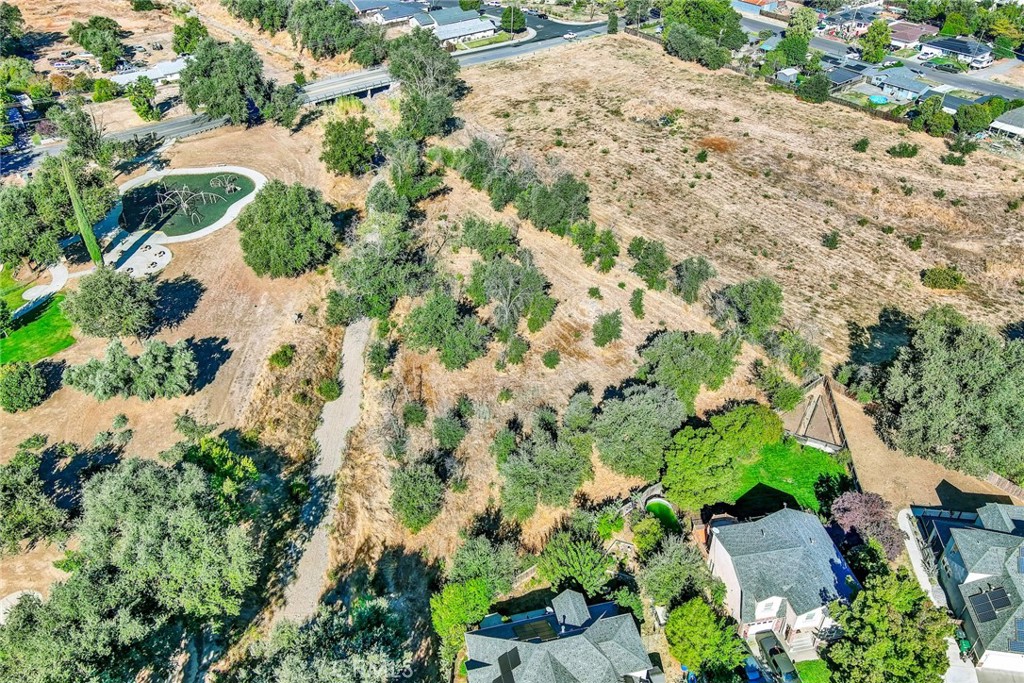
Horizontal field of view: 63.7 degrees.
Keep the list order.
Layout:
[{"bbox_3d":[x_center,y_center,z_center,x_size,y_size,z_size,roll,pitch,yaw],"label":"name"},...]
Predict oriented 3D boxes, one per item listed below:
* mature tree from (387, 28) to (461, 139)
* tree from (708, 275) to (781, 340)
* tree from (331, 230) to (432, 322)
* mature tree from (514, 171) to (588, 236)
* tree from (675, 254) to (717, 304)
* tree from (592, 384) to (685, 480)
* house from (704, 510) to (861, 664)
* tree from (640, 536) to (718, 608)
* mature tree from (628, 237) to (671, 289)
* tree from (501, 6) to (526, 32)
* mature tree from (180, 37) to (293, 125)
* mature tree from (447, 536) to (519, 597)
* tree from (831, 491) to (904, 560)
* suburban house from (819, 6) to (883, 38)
[{"bbox_3d":[-21.280,-62.060,199.350,16.500,24.000,16.000,0,36,0],"label":"mature tree"},{"bbox_3d":[37.870,-4.980,133.800,10.600,9.600,10.000,0,36,0],"label":"tree"},{"bbox_3d":[-19.300,-8.463,123.232,15.000,12.500,15.000,0,35,0],"label":"tree"},{"bbox_3d":[7.300,-23.360,146.250,13.000,10.500,13.000,0,35,0],"label":"mature tree"},{"bbox_3d":[31.630,-10.690,142.500,6.700,8.500,6.700,0,36,0],"label":"tree"},{"bbox_3d":[16.810,12.440,110.280,12.100,10.000,13.500,0,38,0],"label":"tree"},{"bbox_3d":[31.180,26.440,93.920,13.200,7.700,13.200,-7,38,-9],"label":"house"},{"bbox_3d":[18.590,26.490,93.330,8.400,6.800,8.000,0,36,0],"label":"tree"},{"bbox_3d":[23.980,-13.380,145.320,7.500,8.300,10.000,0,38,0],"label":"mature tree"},{"bbox_3d":[0.490,-105.970,272.390,8.400,8.300,8.400,0,36,0],"label":"tree"},{"bbox_3d":[-62.600,-58.126,188.927,24.000,18.500,24.000,0,35,0],"label":"mature tree"},{"bbox_3d":[-3.360,26.000,94.500,8.400,6.200,7.600,0,36,0],"label":"mature tree"},{"bbox_3d":[42.100,22.180,98.180,7.600,8.000,7.400,0,36,0],"label":"tree"},{"bbox_3d":[110.800,-102.973,264.831,15.500,4.900,15.500,-20,40,-26],"label":"suburban house"}]

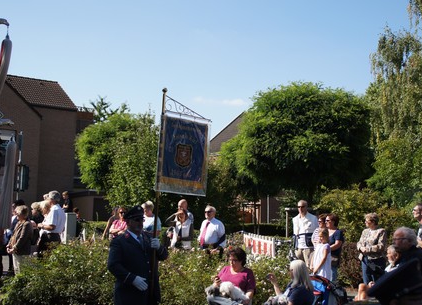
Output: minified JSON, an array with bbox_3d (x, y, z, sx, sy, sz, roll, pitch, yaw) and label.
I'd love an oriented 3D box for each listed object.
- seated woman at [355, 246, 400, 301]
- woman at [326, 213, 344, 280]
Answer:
[{"bbox_3d":[1.958,1.646,7.800,0.800,1.150,0.550,7,-9,-38],"label":"seated woman"},{"bbox_3d":[2.019,1.820,10.894,0.320,1.630,0.470,7,-10,-41],"label":"woman"}]

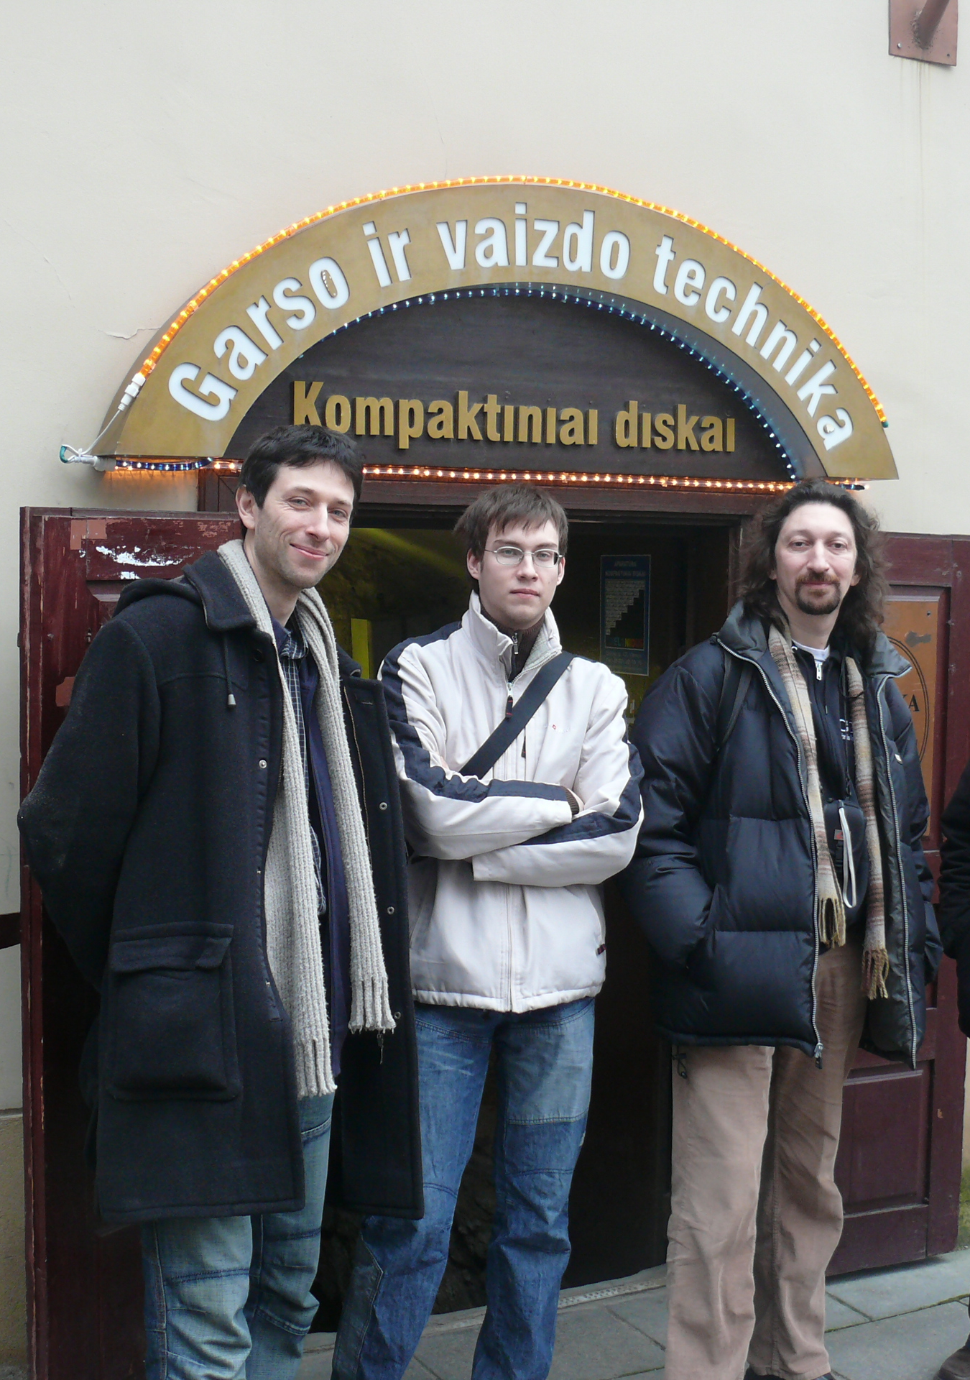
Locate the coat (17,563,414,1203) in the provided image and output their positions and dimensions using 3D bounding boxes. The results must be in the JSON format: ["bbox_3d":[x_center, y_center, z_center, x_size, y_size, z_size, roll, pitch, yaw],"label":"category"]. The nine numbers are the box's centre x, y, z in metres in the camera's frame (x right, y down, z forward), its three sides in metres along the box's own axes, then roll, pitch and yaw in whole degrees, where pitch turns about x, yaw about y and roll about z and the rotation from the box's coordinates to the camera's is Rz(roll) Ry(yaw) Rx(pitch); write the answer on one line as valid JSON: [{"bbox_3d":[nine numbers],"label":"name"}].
[{"bbox_3d":[-0.403,0.268,2.833,0.600,0.970,0.430,-2,4,-35],"label":"coat"}]

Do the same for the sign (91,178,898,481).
[{"bbox_3d":[0.099,-0.732,3.816,1.800,0.576,0.150,-1,4,-27],"label":"sign"}]

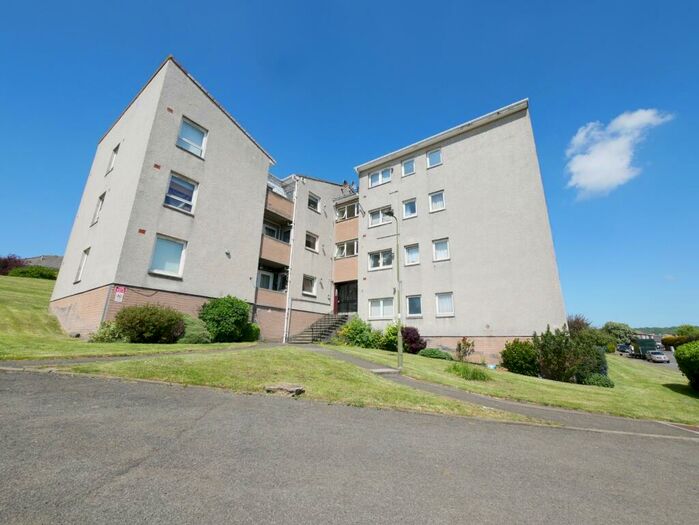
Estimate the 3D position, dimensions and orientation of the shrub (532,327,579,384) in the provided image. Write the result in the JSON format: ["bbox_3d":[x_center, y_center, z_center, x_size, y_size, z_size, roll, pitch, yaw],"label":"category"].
[{"bbox_3d":[7.109,3.165,9.783,1.250,1.800,1.200,-10,-19,34],"label":"shrub"}]

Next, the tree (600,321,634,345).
[{"bbox_3d":[48.675,13.651,51.268,4.100,5.200,3.900,-13,-21,41],"label":"tree"}]

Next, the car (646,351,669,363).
[{"bbox_3d":[42.779,13.132,39.215,1.750,1.470,4.300,-12,-20,40],"label":"car"}]

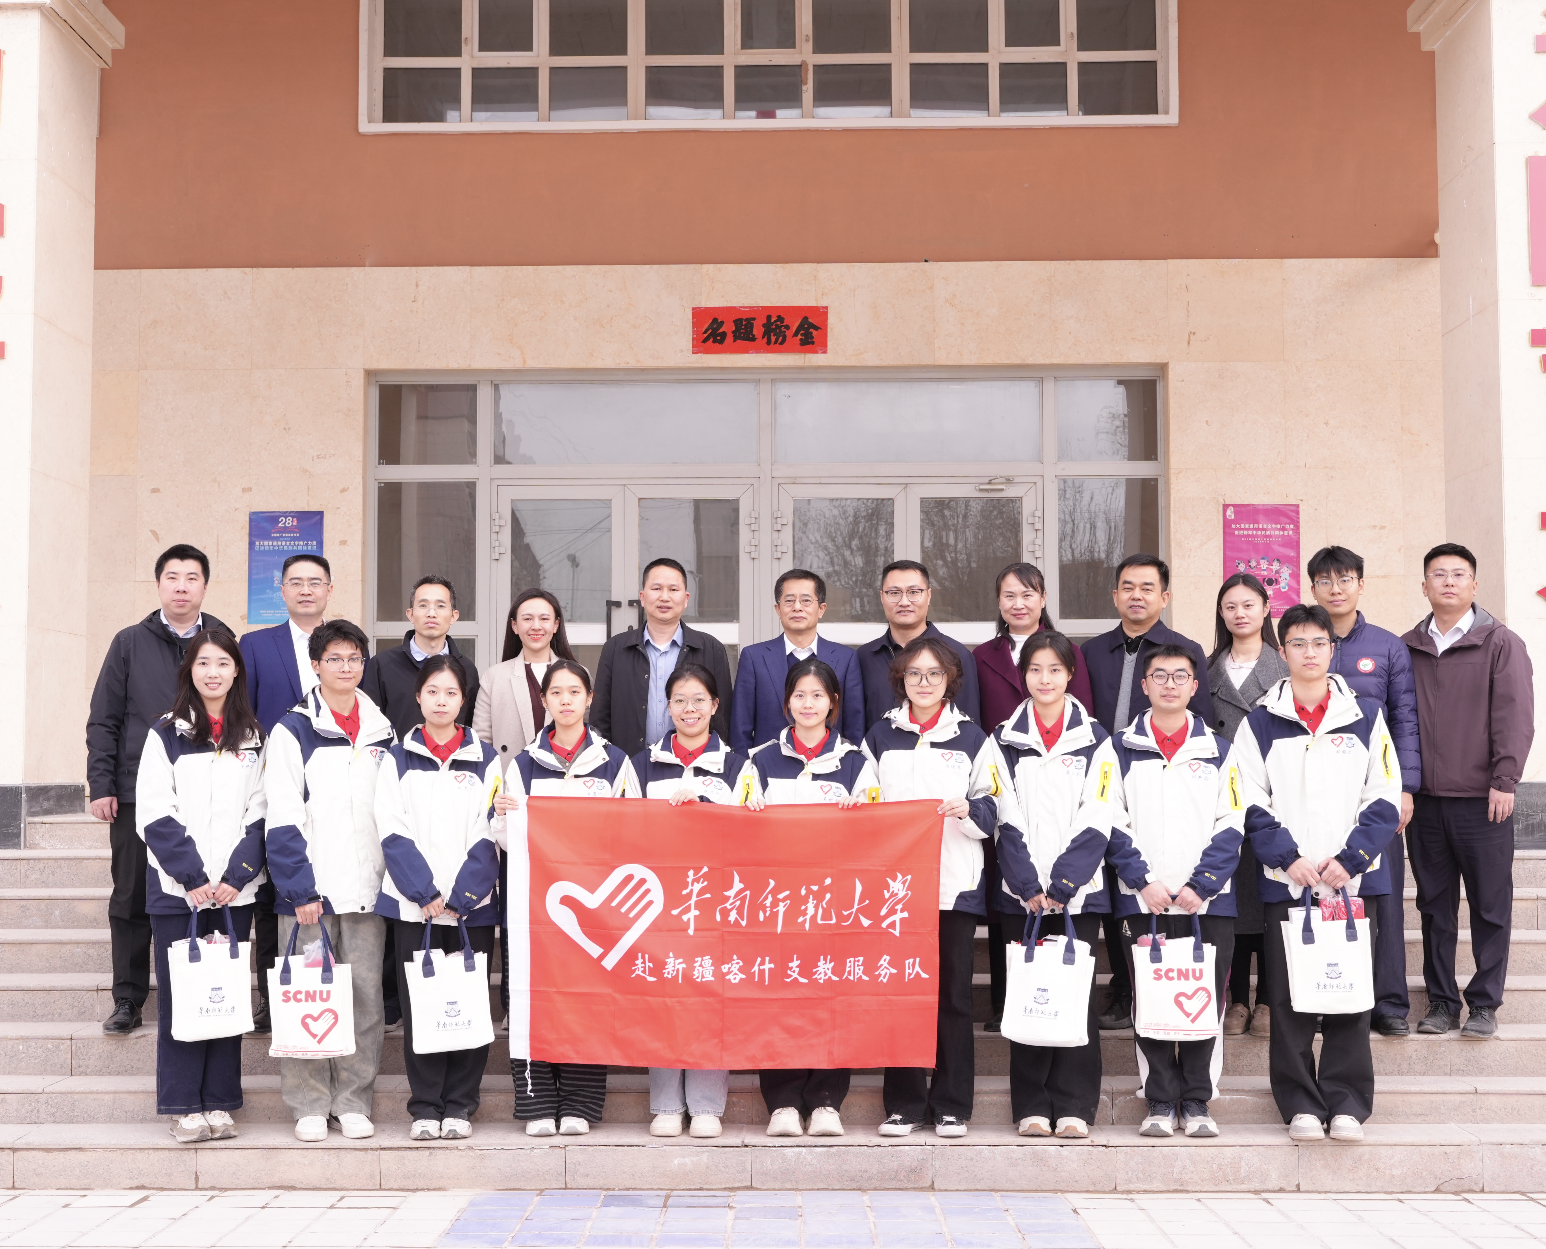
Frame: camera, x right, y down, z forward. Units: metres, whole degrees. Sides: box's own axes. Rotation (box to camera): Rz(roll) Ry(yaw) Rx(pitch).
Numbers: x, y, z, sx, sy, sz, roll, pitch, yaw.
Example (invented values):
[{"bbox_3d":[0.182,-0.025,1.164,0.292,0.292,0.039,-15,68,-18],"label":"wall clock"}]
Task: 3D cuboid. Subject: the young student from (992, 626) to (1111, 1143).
[{"bbox_3d":[0.944,0.875,7.280,0.414,1.722,0.360,0,-4,5],"label":"young student"}]

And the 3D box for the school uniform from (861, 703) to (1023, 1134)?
[{"bbox_3d":[0.569,0.989,7.273,0.544,1.438,0.370,0,-4,6],"label":"school uniform"}]

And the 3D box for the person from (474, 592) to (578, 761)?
[{"bbox_3d":[-0.858,0.679,7.862,0.460,1.623,0.330,1,-4,-10],"label":"person"}]

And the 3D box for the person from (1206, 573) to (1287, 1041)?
[{"bbox_3d":[1.732,0.649,7.865,0.460,1.684,0.330,-1,-5,14],"label":"person"}]

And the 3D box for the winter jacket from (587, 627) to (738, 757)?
[{"bbox_3d":[-0.405,0.354,7.813,0.536,0.710,0.310,0,-4,-3],"label":"winter jacket"}]

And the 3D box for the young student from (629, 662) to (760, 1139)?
[{"bbox_3d":[-0.270,0.923,7.302,0.440,1.598,0.360,0,-4,-2],"label":"young student"}]

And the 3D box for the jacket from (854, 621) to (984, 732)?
[{"bbox_3d":[0.507,0.344,7.814,0.515,0.700,0.300,0,-4,3],"label":"jacket"}]

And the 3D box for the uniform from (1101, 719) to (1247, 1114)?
[{"bbox_3d":[1.362,0.972,7.274,0.494,1.344,0.350,0,-4,5],"label":"uniform"}]

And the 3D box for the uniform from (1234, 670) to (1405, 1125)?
[{"bbox_3d":[1.847,0.934,7.276,0.584,1.519,0.360,-1,-4,7],"label":"uniform"}]

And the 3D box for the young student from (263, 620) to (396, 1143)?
[{"bbox_3d":[-1.494,0.852,7.247,0.460,1.740,0.380,2,-5,-22],"label":"young student"}]

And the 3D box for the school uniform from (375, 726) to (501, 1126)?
[{"bbox_3d":[-1.143,1.028,7.294,0.430,1.364,0.310,1,-4,-9],"label":"school uniform"}]

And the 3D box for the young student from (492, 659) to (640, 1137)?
[{"bbox_3d":[-0.706,0.918,7.302,0.480,1.598,0.360,0,-4,-3],"label":"young student"}]

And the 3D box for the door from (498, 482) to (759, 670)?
[{"bbox_3d":[-0.974,0.143,14.084,1.748,2.179,0.100,0,-4,2],"label":"door"}]

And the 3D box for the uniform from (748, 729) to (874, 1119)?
[{"bbox_3d":[0.130,1.021,7.295,0.430,1.330,0.330,0,-4,0],"label":"uniform"}]

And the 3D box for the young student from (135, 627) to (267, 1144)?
[{"bbox_3d":[-1.923,0.867,7.246,0.450,1.720,0.370,1,-5,-16],"label":"young student"}]

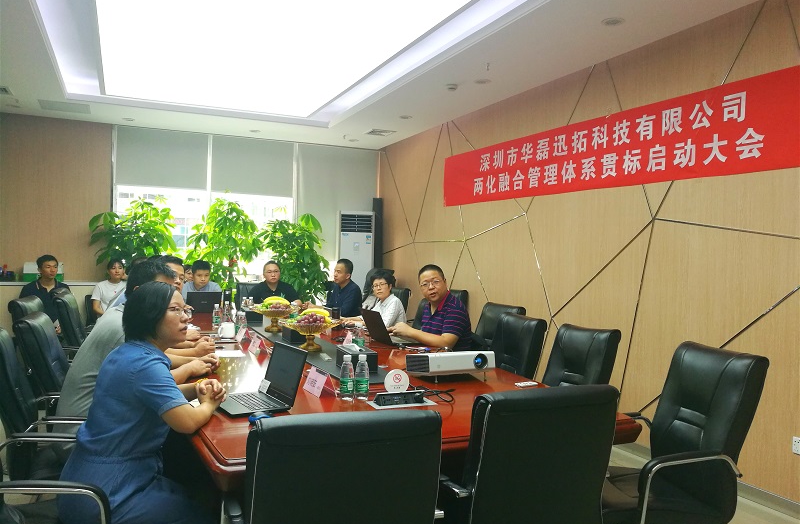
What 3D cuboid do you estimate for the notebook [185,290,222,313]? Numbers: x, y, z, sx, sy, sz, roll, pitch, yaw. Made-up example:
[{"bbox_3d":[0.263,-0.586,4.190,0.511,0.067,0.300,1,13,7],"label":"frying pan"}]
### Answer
[{"bbox_3d":[-1.950,0.394,6.190,0.345,0.220,0.310,1,1,-24],"label":"notebook"}]

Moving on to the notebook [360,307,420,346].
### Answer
[{"bbox_3d":[-0.059,0.483,4.642,0.350,0.250,0.350,0,1,-26],"label":"notebook"}]

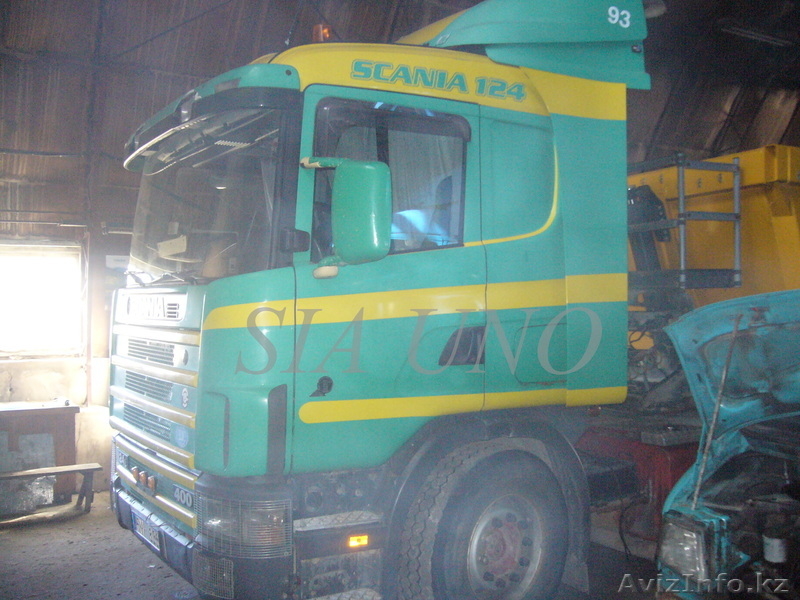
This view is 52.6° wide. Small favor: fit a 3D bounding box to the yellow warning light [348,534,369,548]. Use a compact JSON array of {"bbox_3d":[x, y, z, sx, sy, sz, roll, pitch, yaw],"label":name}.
[{"bbox_3d":[-0.195,1.117,3.753,0.095,0.046,0.025,1,-1,-32],"label":"yellow warning light"}]

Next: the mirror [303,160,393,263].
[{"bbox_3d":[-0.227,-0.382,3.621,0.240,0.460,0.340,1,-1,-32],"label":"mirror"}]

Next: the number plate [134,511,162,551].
[{"bbox_3d":[-1.388,1.264,4.433,0.020,0.115,0.520,1,-1,-32],"label":"number plate"}]

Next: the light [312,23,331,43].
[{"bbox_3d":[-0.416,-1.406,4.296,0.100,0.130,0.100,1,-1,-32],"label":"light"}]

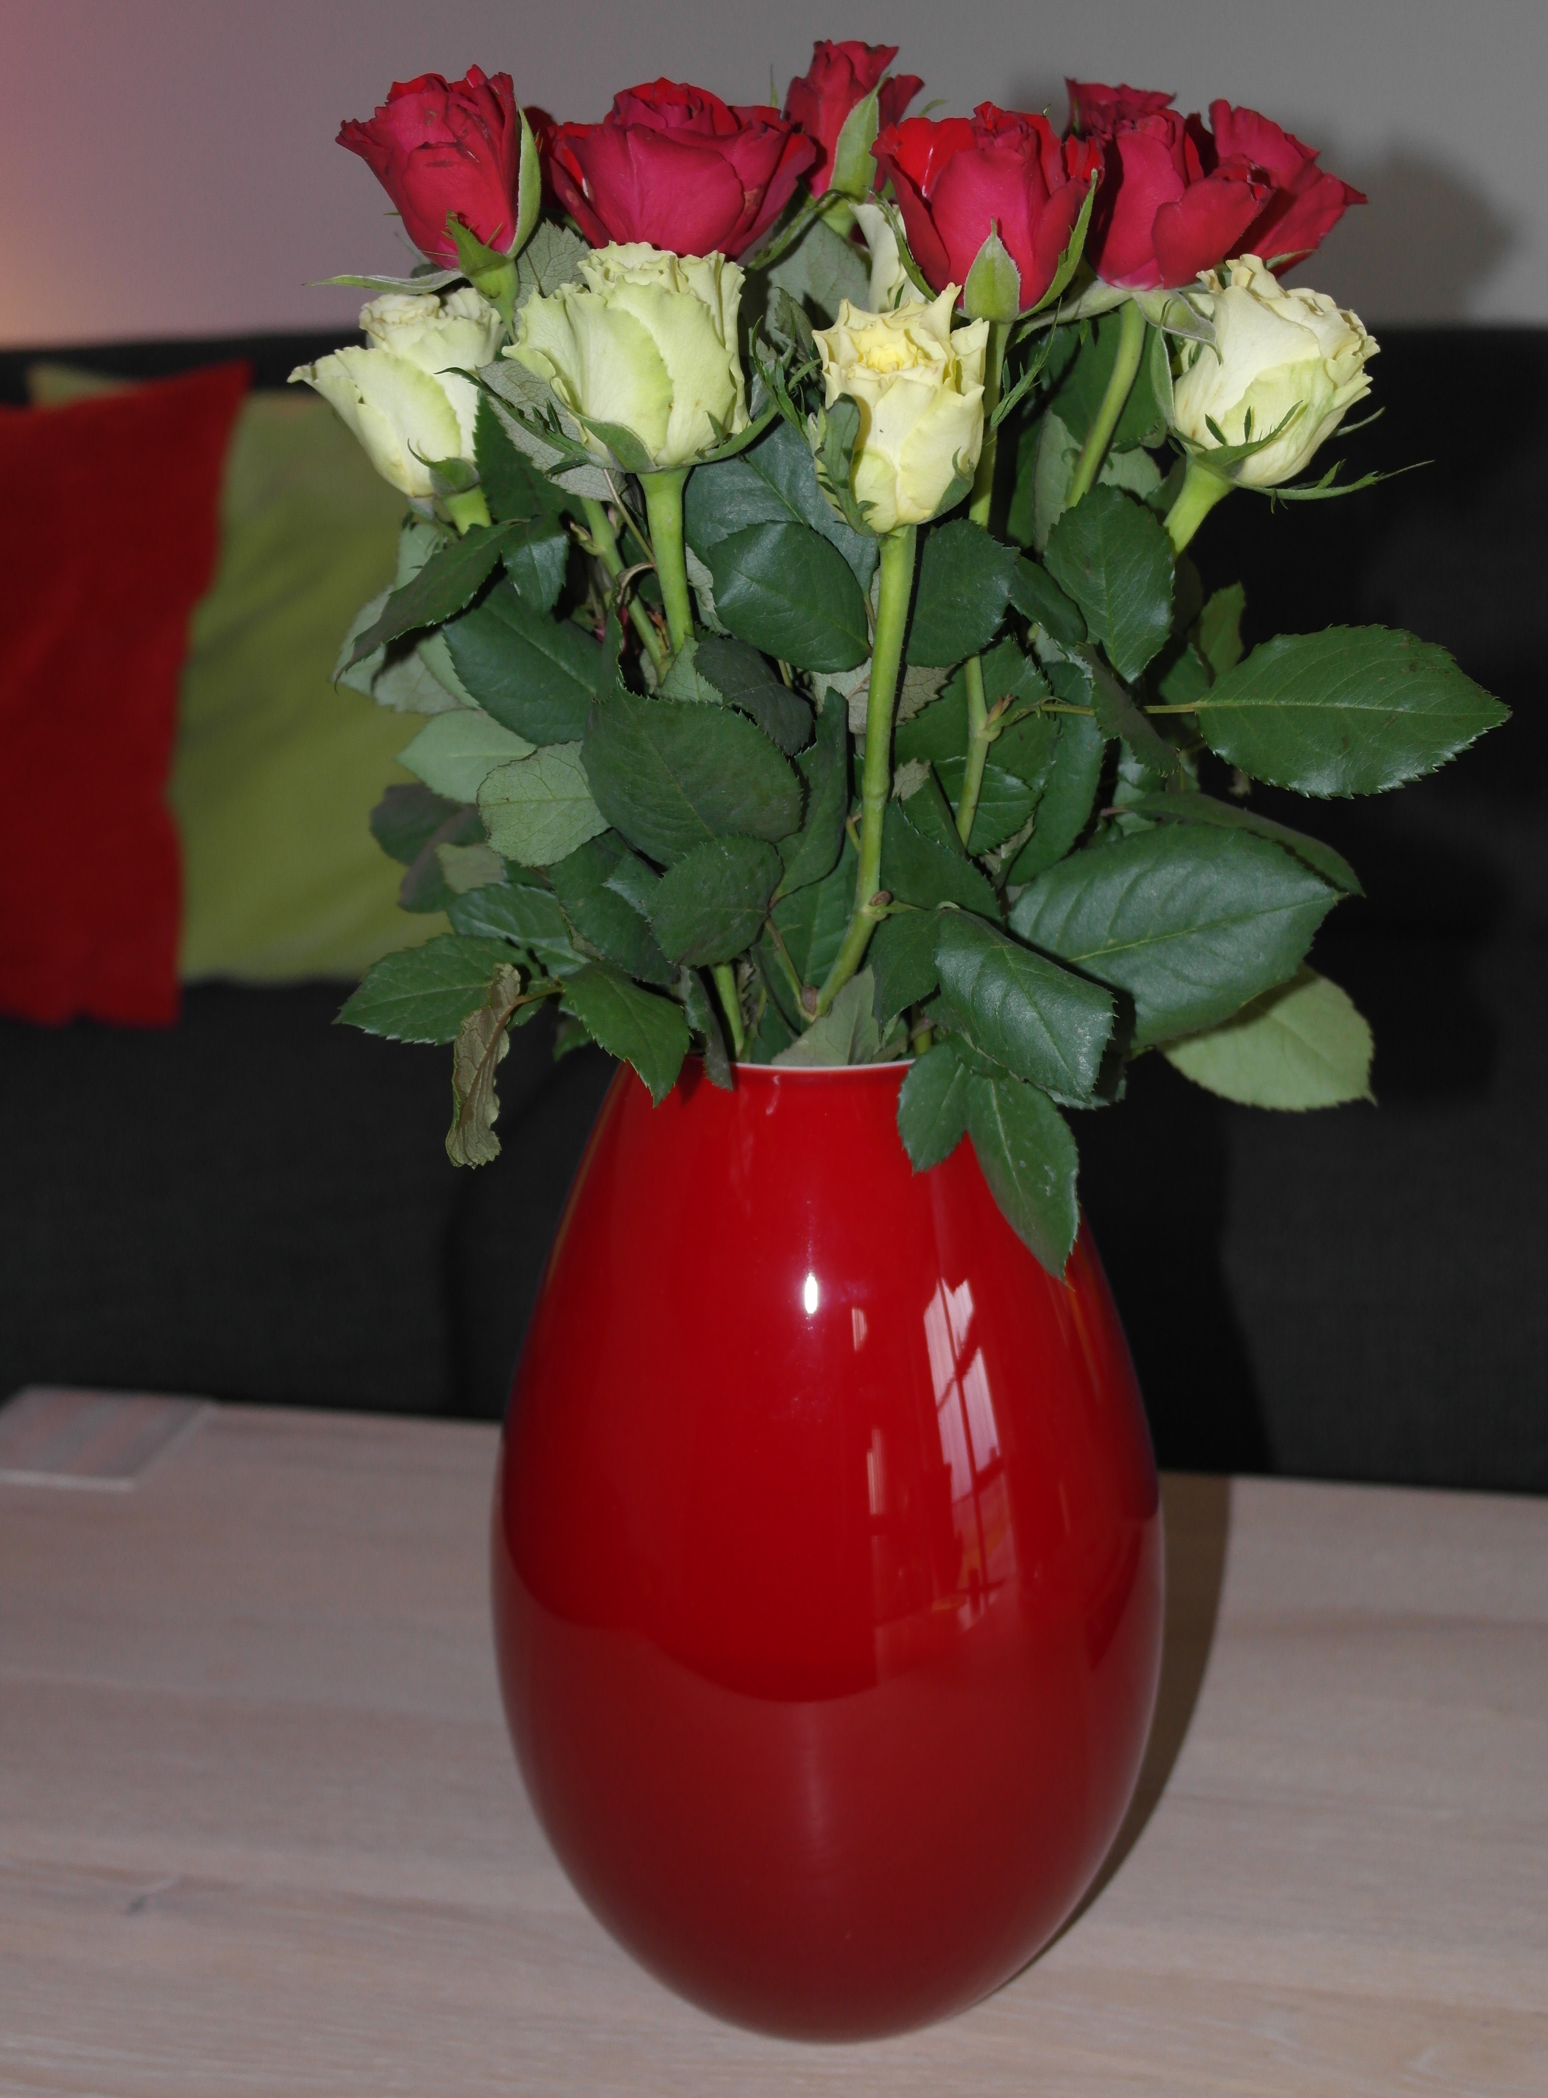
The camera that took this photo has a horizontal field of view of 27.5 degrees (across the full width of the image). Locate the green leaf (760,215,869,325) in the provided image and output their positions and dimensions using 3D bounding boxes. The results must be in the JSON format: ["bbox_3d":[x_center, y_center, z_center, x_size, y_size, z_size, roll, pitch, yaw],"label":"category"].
[{"bbox_3d":[0.011,-0.190,0.777,0.029,0.032,0.012,12,6,-1],"label":"green leaf"}]

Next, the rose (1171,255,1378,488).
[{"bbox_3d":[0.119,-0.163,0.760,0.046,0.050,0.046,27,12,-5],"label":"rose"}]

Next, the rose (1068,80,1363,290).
[{"bbox_3d":[0.107,-0.209,0.765,0.068,0.050,0.056,6,9,-1],"label":"rose"}]

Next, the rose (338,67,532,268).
[{"bbox_3d":[-0.080,-0.210,0.752,0.044,0.043,0.043,-19,15,0],"label":"rose"}]

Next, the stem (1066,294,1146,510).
[{"bbox_3d":[0.076,-0.148,0.725,0.009,0.050,0.009,18,7,0],"label":"stem"}]

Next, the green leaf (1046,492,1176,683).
[{"bbox_3d":[0.078,-0.108,0.735,0.029,0.047,0.012,-6,-9,-8],"label":"green leaf"}]

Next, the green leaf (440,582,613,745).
[{"bbox_3d":[-0.052,-0.083,0.682,0.042,0.027,0.010,43,-1,-6],"label":"green leaf"}]

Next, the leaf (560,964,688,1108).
[{"bbox_3d":[-0.036,-0.004,0.765,0.028,0.041,0.015,-30,-6,-2],"label":"leaf"}]

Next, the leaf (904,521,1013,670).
[{"bbox_3d":[0.043,-0.108,0.755,0.028,0.037,0.014,11,6,-4],"label":"leaf"}]

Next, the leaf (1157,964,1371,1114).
[{"bbox_3d":[0.133,-0.005,0.851,0.065,0.045,0.014,43,-4,-4],"label":"leaf"}]

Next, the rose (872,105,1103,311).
[{"bbox_3d":[0.048,-0.190,0.717,0.052,0.049,0.050,-1,13,0],"label":"rose"}]

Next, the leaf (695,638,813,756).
[{"bbox_3d":[-0.004,-0.084,0.750,0.037,0.014,0.025,30,65,9],"label":"leaf"}]

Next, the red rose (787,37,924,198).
[{"bbox_3d":[0.020,-0.238,0.810,0.037,0.042,0.037,1,13,0],"label":"red rose"}]

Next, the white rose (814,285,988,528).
[{"bbox_3d":[0.026,-0.132,0.655,0.035,0.045,0.035,2,26,0],"label":"white rose"}]

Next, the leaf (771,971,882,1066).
[{"bbox_3d":[0.013,-0.006,0.785,0.028,0.028,0.014,15,6,1],"label":"leaf"}]

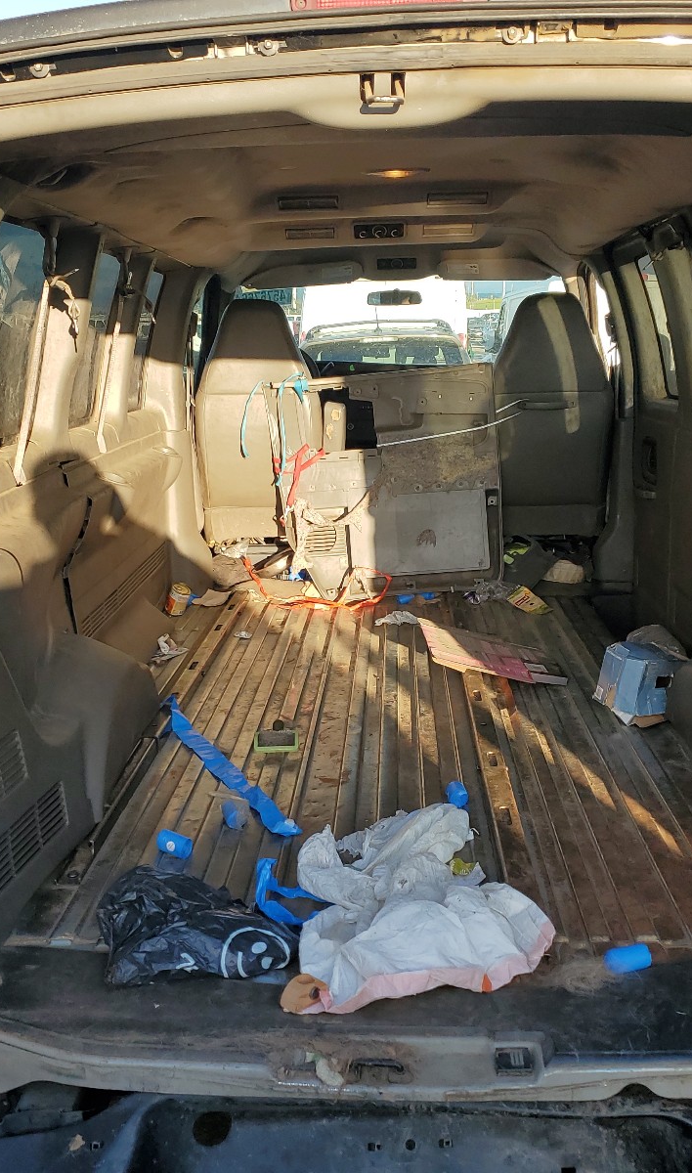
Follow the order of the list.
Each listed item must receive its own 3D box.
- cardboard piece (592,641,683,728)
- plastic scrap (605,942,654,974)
[{"bbox_3d":[0.798,0.249,3.188,0.190,0.180,0.200,-4,12,-12],"label":"cardboard piece"},{"bbox_3d":[0.450,0.591,1.867,0.072,0.042,0.042,-4,12,-14],"label":"plastic scrap"}]

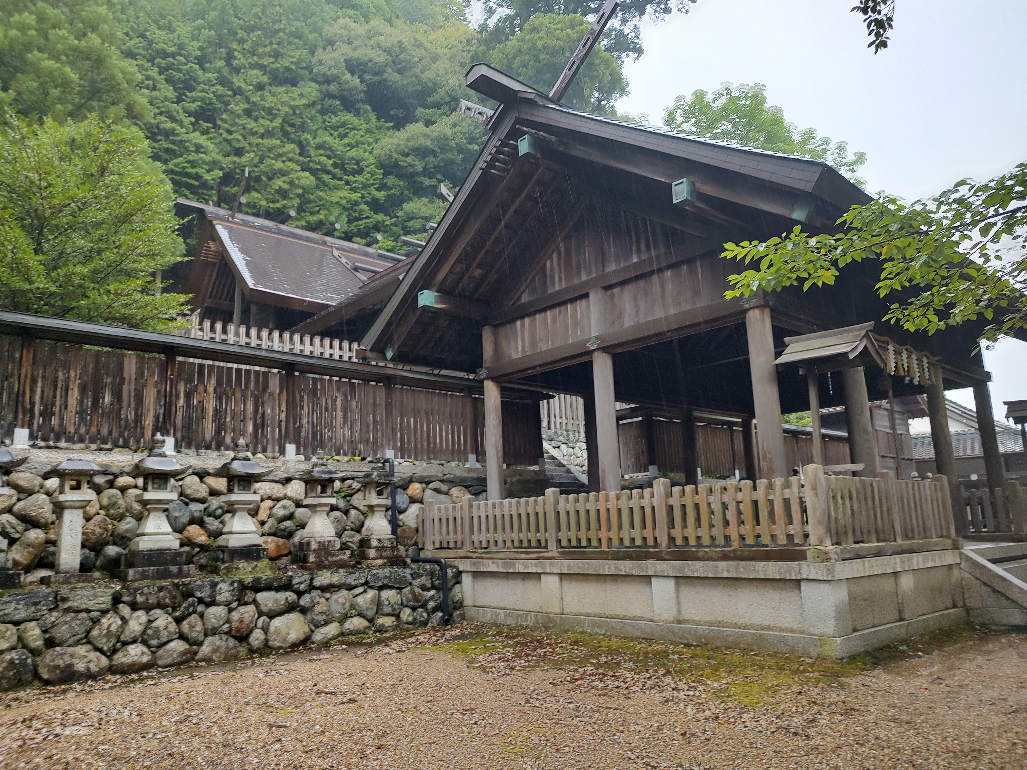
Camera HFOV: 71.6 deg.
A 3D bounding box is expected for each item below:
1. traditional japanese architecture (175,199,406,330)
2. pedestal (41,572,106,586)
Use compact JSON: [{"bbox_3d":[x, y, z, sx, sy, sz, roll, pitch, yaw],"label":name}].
[{"bbox_3d":[-7.263,-1.873,30.311,13.562,8.816,8.525,9,-16,-43],"label":"traditional japanese architecture"},{"bbox_3d":[-5.535,2.432,8.919,0.620,0.165,0.601,9,-16,-43],"label":"pedestal"}]

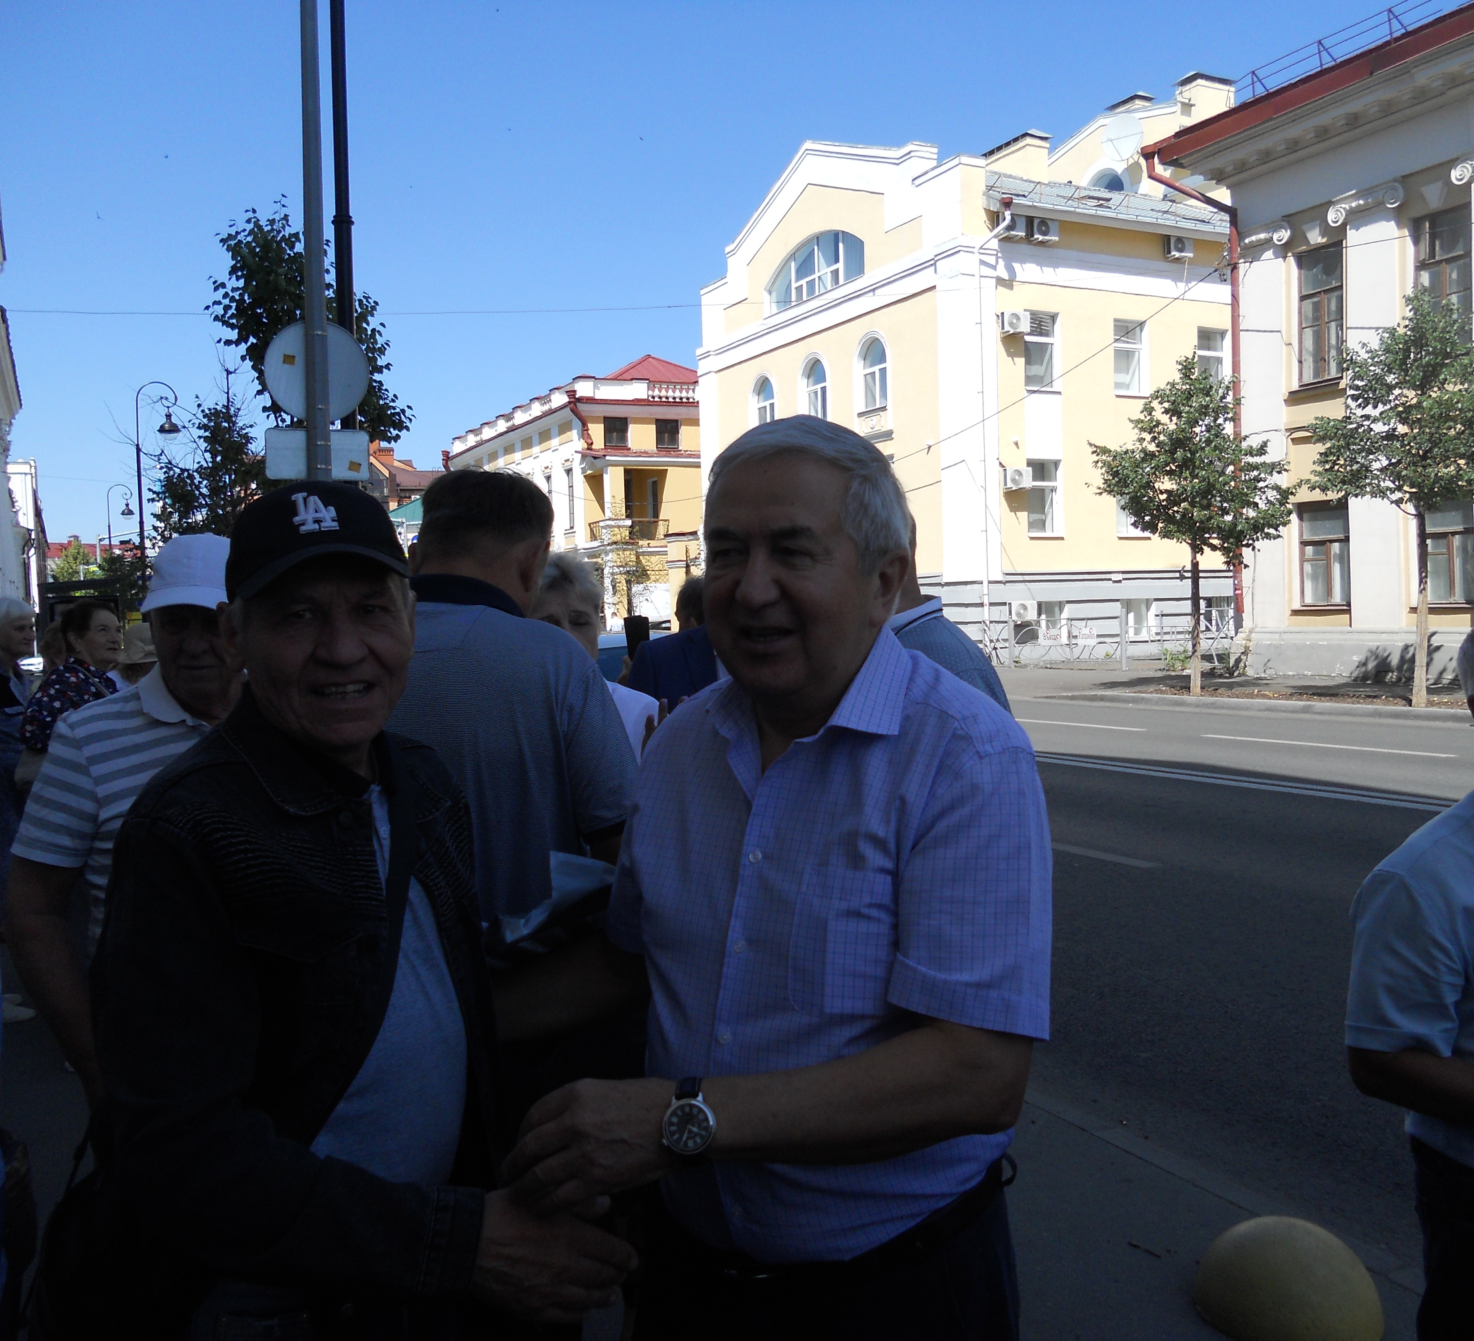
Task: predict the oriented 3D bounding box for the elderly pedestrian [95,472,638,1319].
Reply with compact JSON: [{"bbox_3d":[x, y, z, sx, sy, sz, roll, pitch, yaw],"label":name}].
[{"bbox_3d":[-0.375,0.641,1.380,0.500,1.644,0.520,0,3,41],"label":"elderly pedestrian"}]

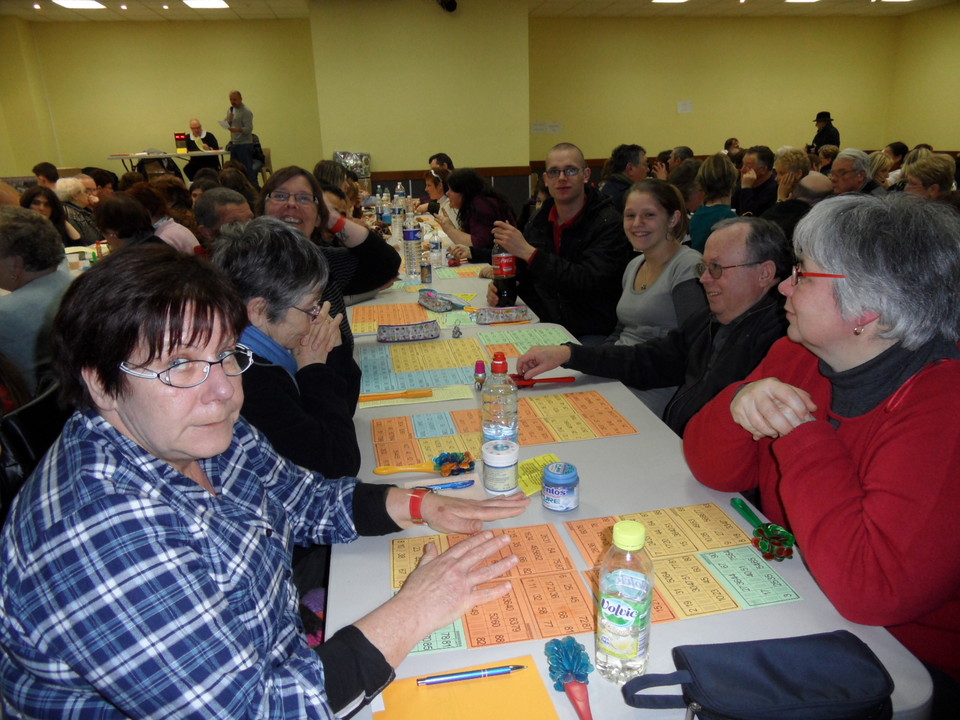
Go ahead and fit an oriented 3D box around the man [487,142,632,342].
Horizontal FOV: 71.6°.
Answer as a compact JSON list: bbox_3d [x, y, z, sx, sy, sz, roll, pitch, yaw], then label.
[{"bbox_3d":[0.344,-0.135,2.603,0.540,1.356,0.680,12,22,36],"label":"man"}]

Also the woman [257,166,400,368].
[{"bbox_3d":[-0.533,0.041,2.209,0.660,1.306,0.540,7,20,25],"label":"woman"}]

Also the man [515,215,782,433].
[{"bbox_3d":[0.483,0.234,1.713,0.740,1.186,0.540,-10,19,-24],"label":"man"}]

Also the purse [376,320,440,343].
[{"bbox_3d":[-0.242,-0.103,2.250,0.205,0.060,0.060,-4,18,-7],"label":"purse"}]

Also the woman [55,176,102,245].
[{"bbox_3d":[-2.887,-0.725,4.952,0.660,1.220,0.500,-4,18,-7],"label":"woman"}]

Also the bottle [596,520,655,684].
[{"bbox_3d":[0.177,0.279,0.790,0.067,0.200,0.067,-4,18,-7],"label":"bottle"}]

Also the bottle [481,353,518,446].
[{"bbox_3d":[0.037,0.099,1.305,0.068,0.234,0.068,-4,18,-7],"label":"bottle"}]

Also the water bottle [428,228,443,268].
[{"bbox_3d":[-0.243,-0.620,3.681,0.066,0.207,0.066,-4,18,-7],"label":"water bottle"}]

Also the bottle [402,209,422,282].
[{"bbox_3d":[-0.336,-0.545,3.193,0.087,0.319,0.087,-4,18,-7],"label":"bottle"}]

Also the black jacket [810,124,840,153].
[{"bbox_3d":[4.941,-3.023,9.612,0.380,0.750,0.500,-4,18,-7],"label":"black jacket"}]

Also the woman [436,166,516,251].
[{"bbox_3d":[0.016,-0.468,3.879,0.660,1.235,0.480,-4,18,-7],"label":"woman"}]

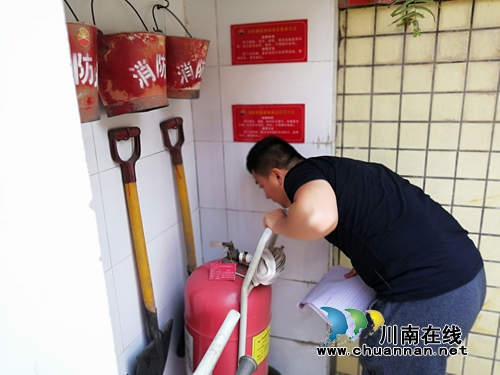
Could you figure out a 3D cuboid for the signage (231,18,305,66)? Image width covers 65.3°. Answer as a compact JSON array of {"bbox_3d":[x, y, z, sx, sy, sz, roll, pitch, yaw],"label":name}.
[{"bbox_3d":[0.070,-0.548,1.484,0.298,0.149,0.010,3,16,18],"label":"signage"}]

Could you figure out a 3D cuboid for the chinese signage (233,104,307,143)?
[{"bbox_3d":[0.072,-0.254,1.567,0.299,0.151,0.010,3,16,18],"label":"chinese signage"}]

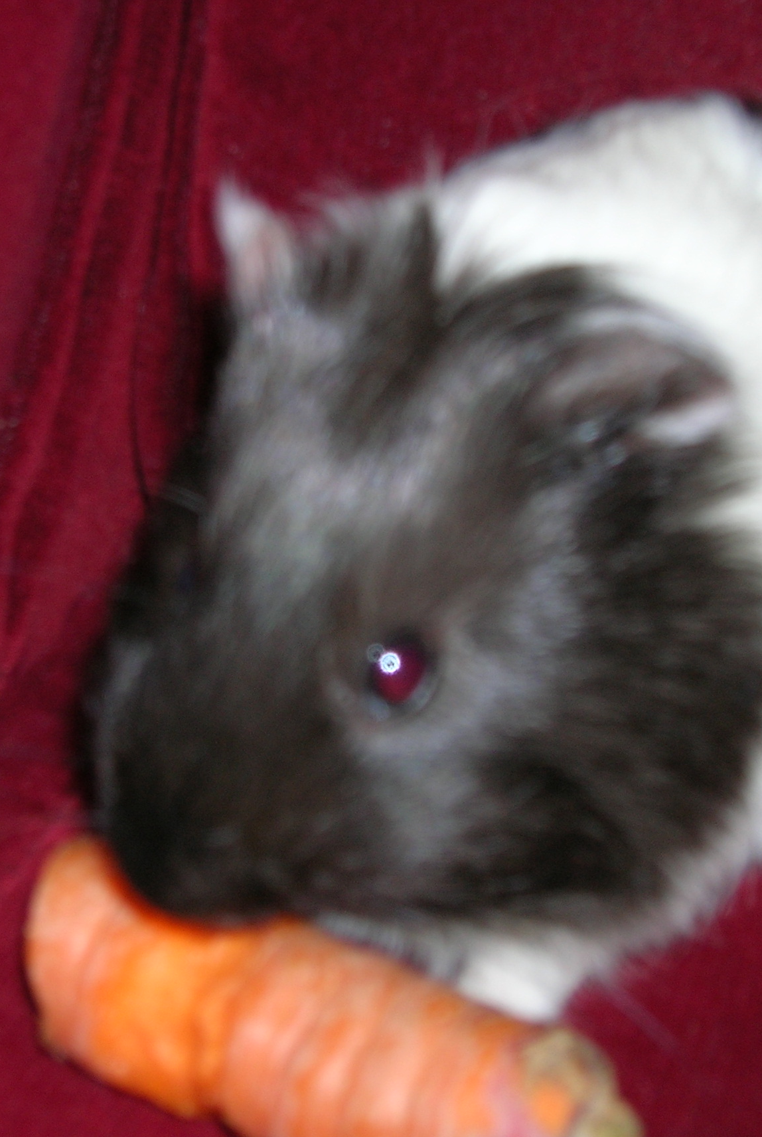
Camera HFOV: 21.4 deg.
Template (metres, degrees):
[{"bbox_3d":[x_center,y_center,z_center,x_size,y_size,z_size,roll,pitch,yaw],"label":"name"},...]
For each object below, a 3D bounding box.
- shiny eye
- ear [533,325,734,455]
[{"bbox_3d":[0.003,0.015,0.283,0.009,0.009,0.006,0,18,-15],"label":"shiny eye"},{"bbox_3d":[0.036,-0.026,0.292,0.027,0.018,0.010,13,31,-13],"label":"ear"}]

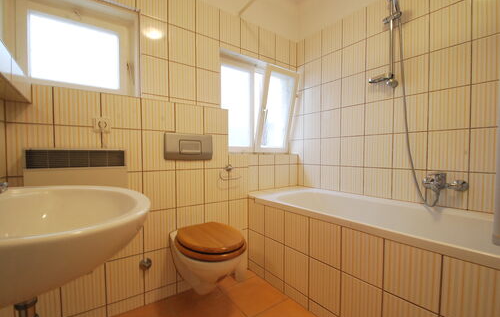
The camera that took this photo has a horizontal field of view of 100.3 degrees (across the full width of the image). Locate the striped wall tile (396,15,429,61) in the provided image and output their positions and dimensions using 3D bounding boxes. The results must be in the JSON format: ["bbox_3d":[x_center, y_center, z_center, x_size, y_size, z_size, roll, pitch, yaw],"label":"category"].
[{"bbox_3d":[1.087,-0.801,1.411,0.010,0.249,0.191,-1,2,-39],"label":"striped wall tile"}]

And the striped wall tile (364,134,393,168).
[{"bbox_3d":[0.998,-0.059,1.627,0.010,0.252,0.200,-1,2,-39],"label":"striped wall tile"}]

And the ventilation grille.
[{"bbox_3d":[-0.829,0.001,1.017,0.370,0.083,0.020,-1,2,-35],"label":"ventilation grille"}]

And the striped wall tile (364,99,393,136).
[{"bbox_3d":[0.995,-0.313,1.611,0.010,0.254,0.195,-1,2,-39],"label":"striped wall tile"}]

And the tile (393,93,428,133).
[{"bbox_3d":[1.118,-0.310,1.458,0.010,0.254,0.195,-1,2,-39],"label":"tile"}]

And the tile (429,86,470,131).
[{"bbox_3d":[1.217,-0.301,1.275,0.010,0.250,0.200,-1,2,-38],"label":"tile"}]

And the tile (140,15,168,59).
[{"bbox_3d":[-0.649,-0.821,1.425,0.170,0.252,0.010,-1,1,-34],"label":"tile"}]

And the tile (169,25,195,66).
[{"bbox_3d":[-0.489,-0.811,1.508,0.200,0.250,0.010,-1,2,-35],"label":"tile"}]

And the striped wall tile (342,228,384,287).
[{"bbox_3d":[0.531,0.466,0.999,0.010,0.226,0.191,-1,2,-39],"label":"striped wall tile"}]

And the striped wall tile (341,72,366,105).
[{"bbox_3d":[0.846,-0.558,1.716,0.010,0.249,0.191,-1,2,-39],"label":"striped wall tile"}]

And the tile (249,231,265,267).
[{"bbox_3d":[0.052,0.715,1.658,0.010,0.250,0.200,-1,2,-36],"label":"tile"}]

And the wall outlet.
[{"bbox_3d":[-0.810,-0.182,1.145,0.080,0.080,0.030,-1,2,-36],"label":"wall outlet"}]

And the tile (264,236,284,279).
[{"bbox_3d":[0.176,0.711,1.495,0.010,0.254,0.195,-1,2,-39],"label":"tile"}]

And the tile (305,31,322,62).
[{"bbox_3d":[0.623,-1.094,2.062,0.010,0.252,0.200,-1,2,-39],"label":"tile"}]

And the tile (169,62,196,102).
[{"bbox_3d":[-0.489,-0.559,1.515,0.200,0.250,0.010,-1,2,-35],"label":"tile"}]

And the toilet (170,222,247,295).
[{"bbox_3d":[-0.245,0.639,1.217,0.365,0.395,0.520,-1,2,-32],"label":"toilet"}]

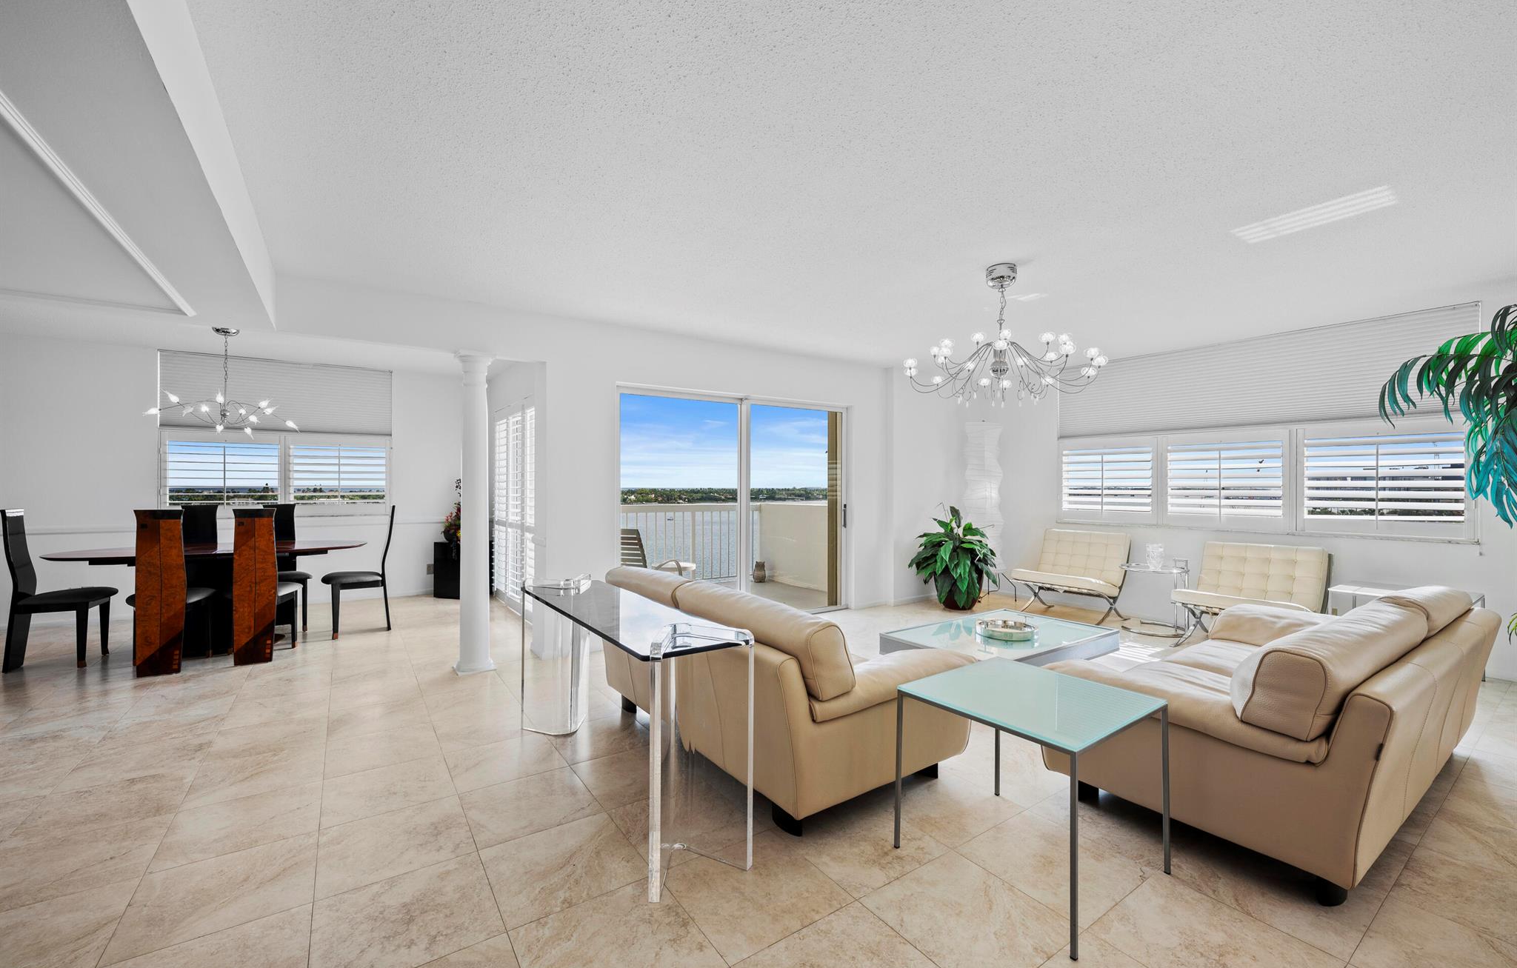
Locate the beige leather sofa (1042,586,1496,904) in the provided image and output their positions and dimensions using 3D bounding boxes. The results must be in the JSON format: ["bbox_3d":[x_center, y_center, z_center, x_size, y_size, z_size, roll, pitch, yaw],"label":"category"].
[{"bbox_3d":[2.312,0.878,2.585,2.030,0.755,0.990,0,0,-33],"label":"beige leather sofa"}]

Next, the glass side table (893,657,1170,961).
[{"bbox_3d":[0.912,0.993,1.996,0.615,0.560,0.615,0,0,-35],"label":"glass side table"}]

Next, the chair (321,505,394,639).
[{"bbox_3d":[-3.460,0.734,5.109,0.510,1.090,0.460,0,0,-35],"label":"chair"}]

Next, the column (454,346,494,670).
[{"bbox_3d":[-1.928,0.186,4.024,0.220,2.130,0.220,0,0,-35],"label":"column"}]

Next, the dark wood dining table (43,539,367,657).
[{"bbox_3d":[-4.110,0.873,4.516,1.860,0.750,0.980,0,0,-35],"label":"dark wood dining table"}]

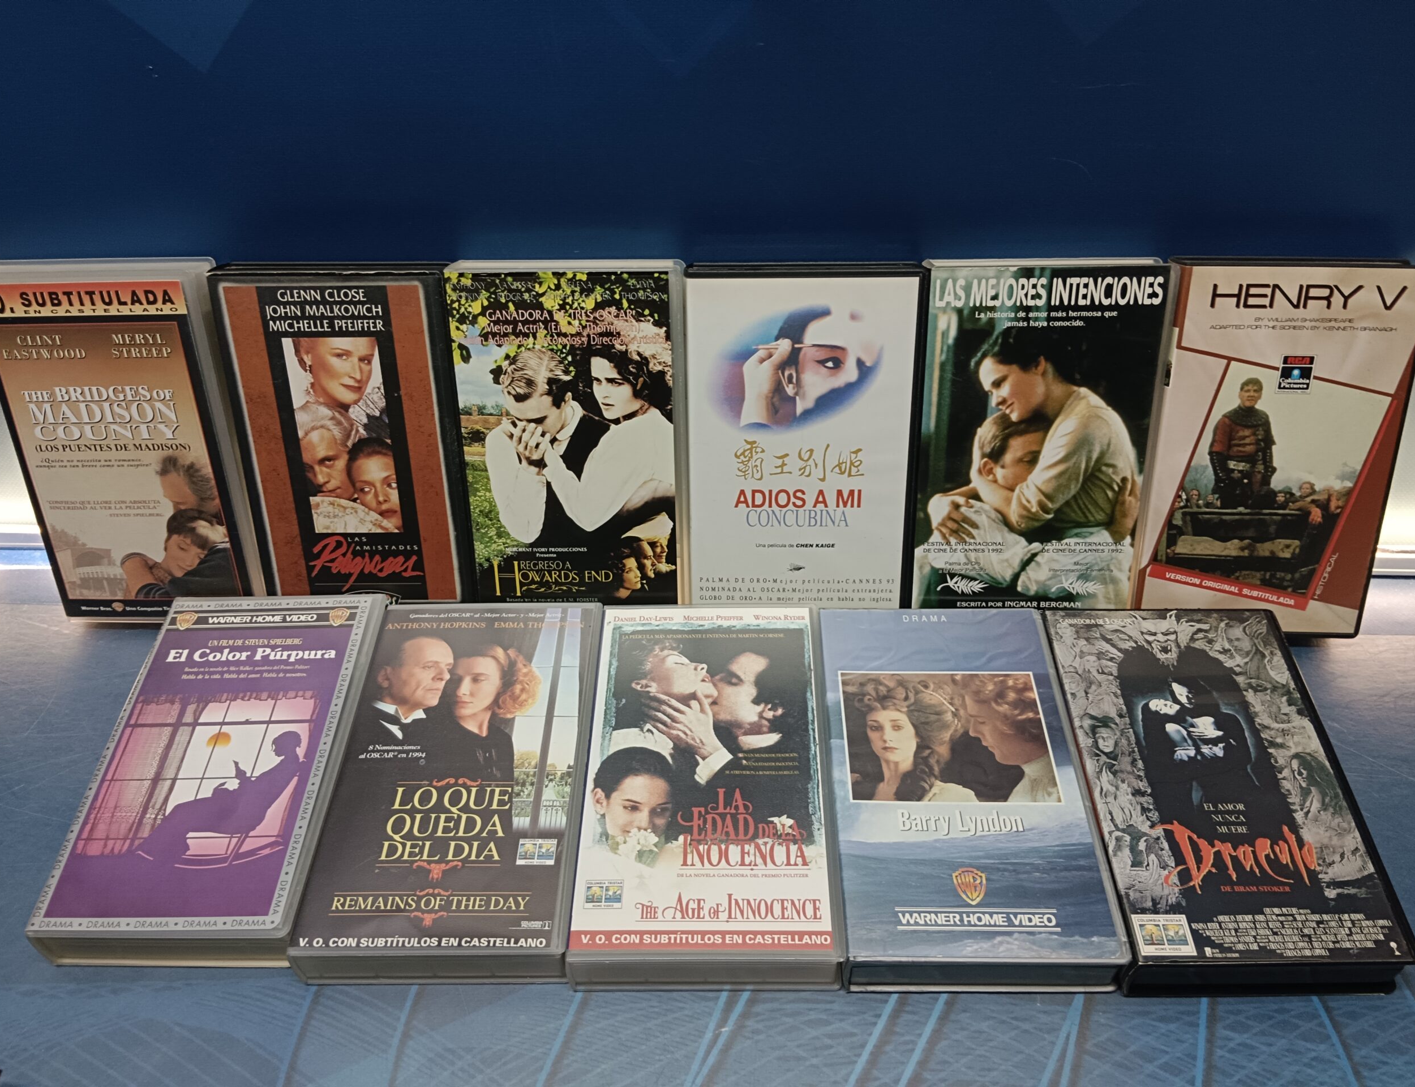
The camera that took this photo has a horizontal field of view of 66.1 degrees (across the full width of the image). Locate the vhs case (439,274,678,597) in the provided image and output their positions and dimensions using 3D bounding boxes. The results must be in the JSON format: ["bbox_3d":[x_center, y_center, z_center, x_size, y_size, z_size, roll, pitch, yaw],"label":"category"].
[{"bbox_3d":[-0.074,-0.055,0.620,0.122,0.203,0.030,1,23,3],"label":"vhs case"}]

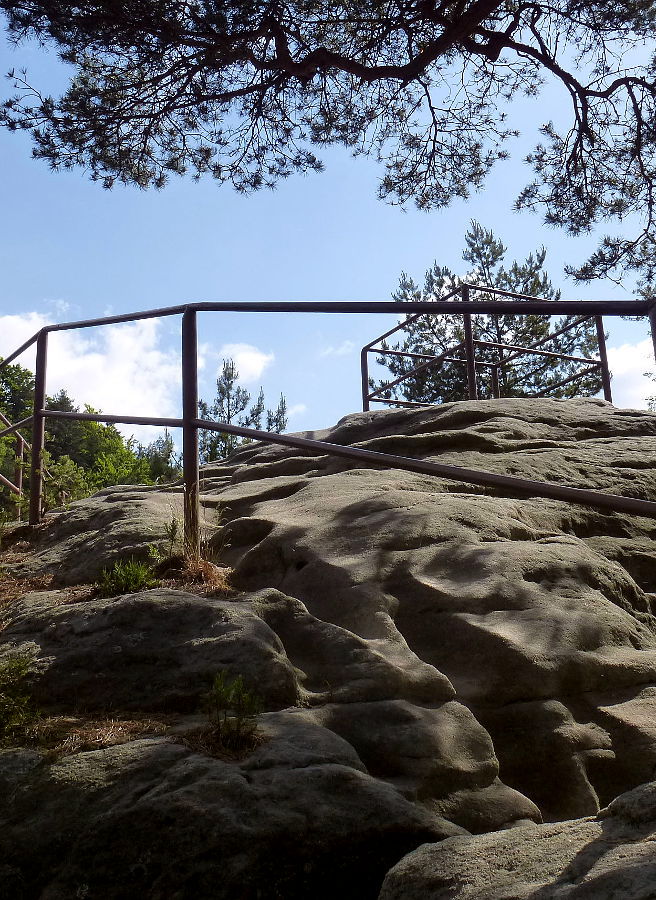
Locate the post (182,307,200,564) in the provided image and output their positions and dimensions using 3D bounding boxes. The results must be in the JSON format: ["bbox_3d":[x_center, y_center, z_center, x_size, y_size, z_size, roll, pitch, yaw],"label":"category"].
[{"bbox_3d":[-0.581,-0.086,4.100,0.062,1.100,0.062,-3,-14,0],"label":"post"}]

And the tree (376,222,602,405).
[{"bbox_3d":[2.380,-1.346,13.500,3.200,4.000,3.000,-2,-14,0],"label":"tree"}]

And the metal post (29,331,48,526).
[{"bbox_3d":[-1.633,-0.133,5.480,0.062,1.130,0.062,-2,-14,0],"label":"metal post"}]

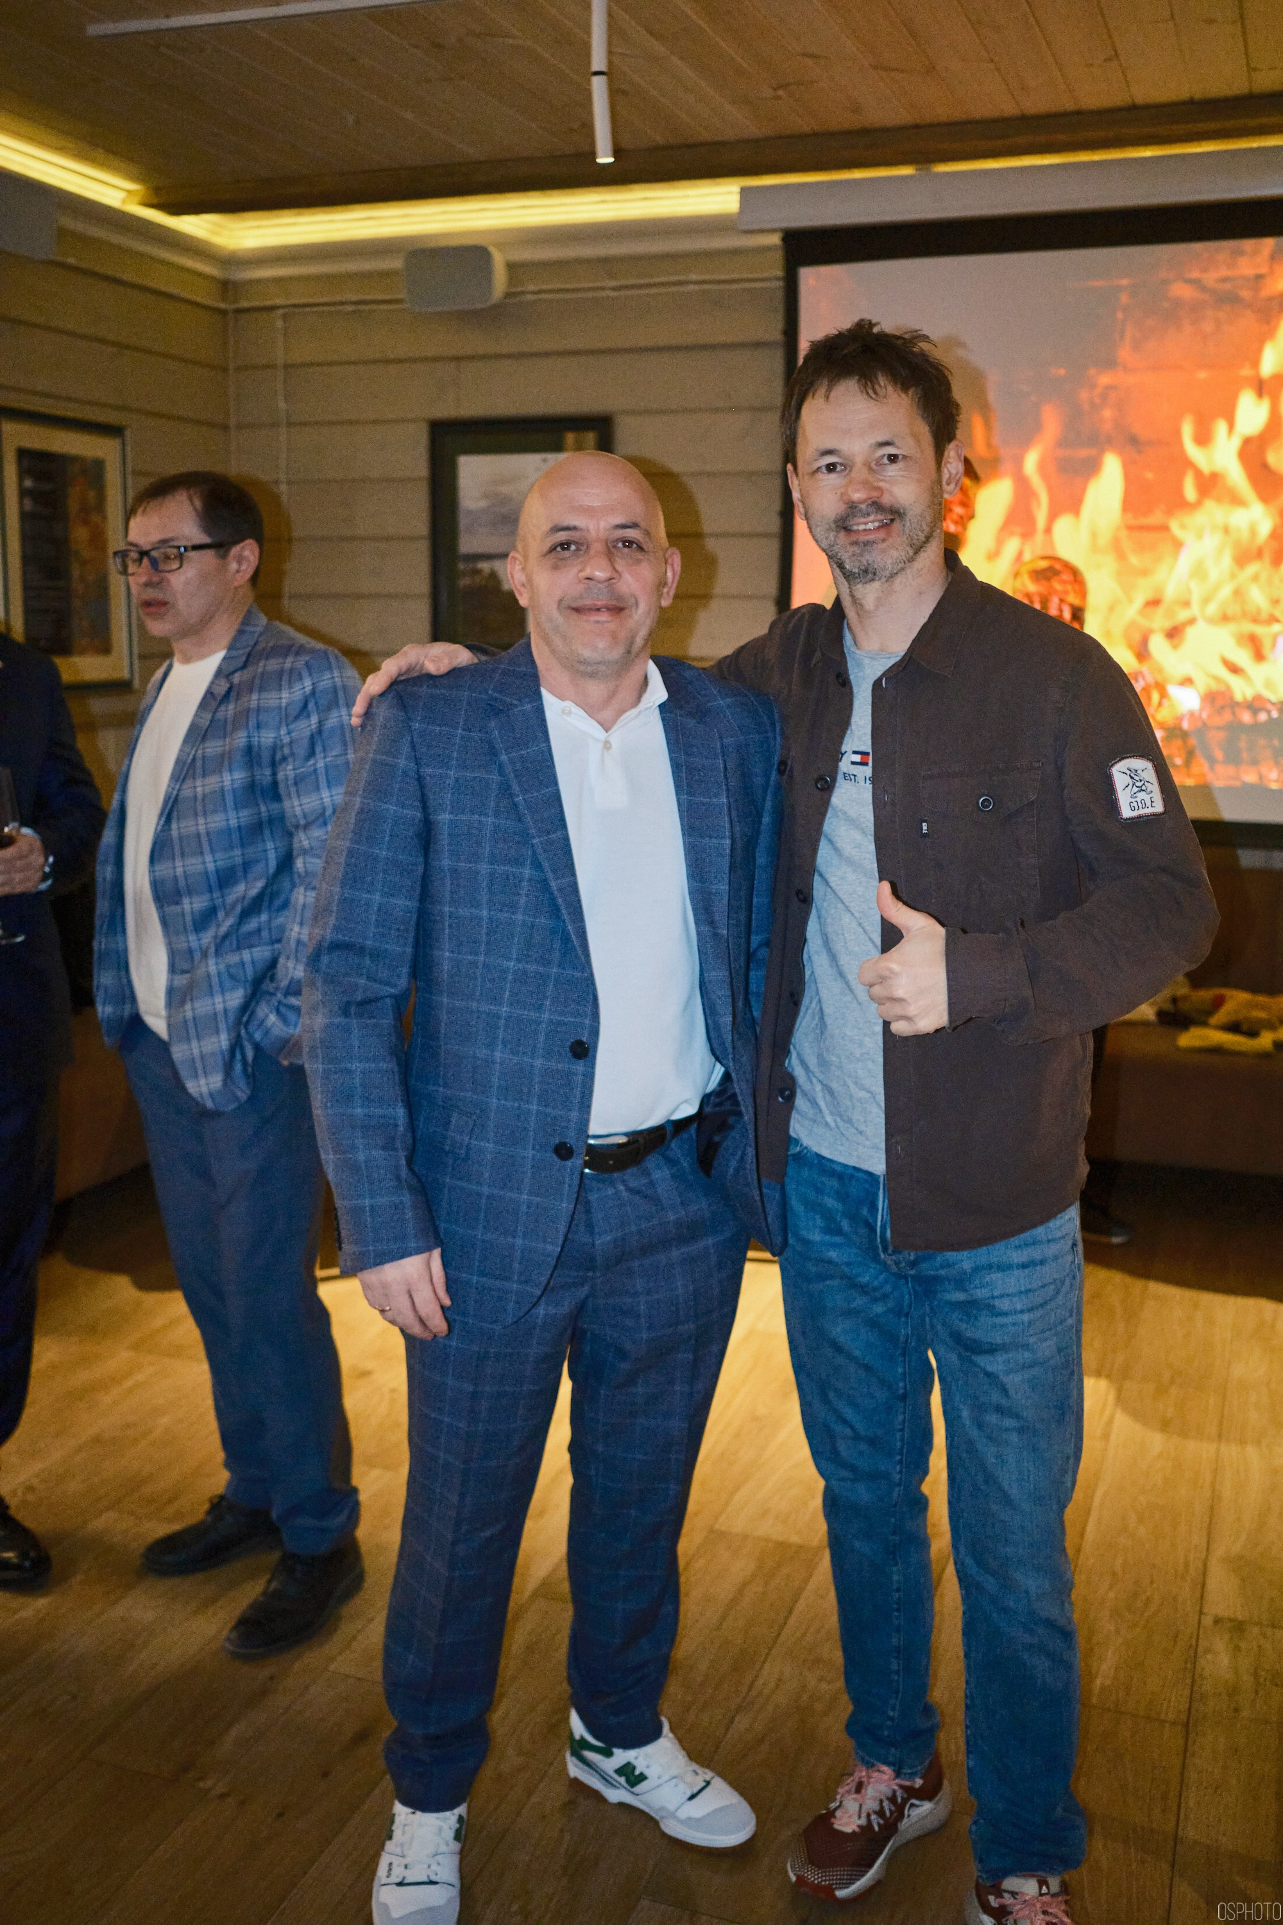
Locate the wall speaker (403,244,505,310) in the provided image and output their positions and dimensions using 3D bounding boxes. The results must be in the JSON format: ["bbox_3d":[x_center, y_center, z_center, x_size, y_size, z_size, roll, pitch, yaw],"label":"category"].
[{"bbox_3d":[-0.541,-1.993,5.450,0.280,0.175,0.150,4,11,20],"label":"wall speaker"}]

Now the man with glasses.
[{"bbox_3d":[-0.621,0.140,2.842,0.370,1.710,0.480,-7,13,-37],"label":"man with glasses"}]

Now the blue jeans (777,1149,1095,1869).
[{"bbox_3d":[0.340,0.593,2.232,0.370,0.970,0.340,3,11,13],"label":"blue jeans"}]

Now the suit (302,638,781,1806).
[{"bbox_3d":[-0.115,0.344,2.238,0.540,1.430,0.360,-1,10,-10],"label":"suit"}]

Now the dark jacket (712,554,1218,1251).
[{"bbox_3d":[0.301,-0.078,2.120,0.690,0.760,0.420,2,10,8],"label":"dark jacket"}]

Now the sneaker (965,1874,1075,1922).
[{"bbox_3d":[0.455,1.095,2.110,0.110,0.120,0.295,-1,10,-10],"label":"sneaker"}]

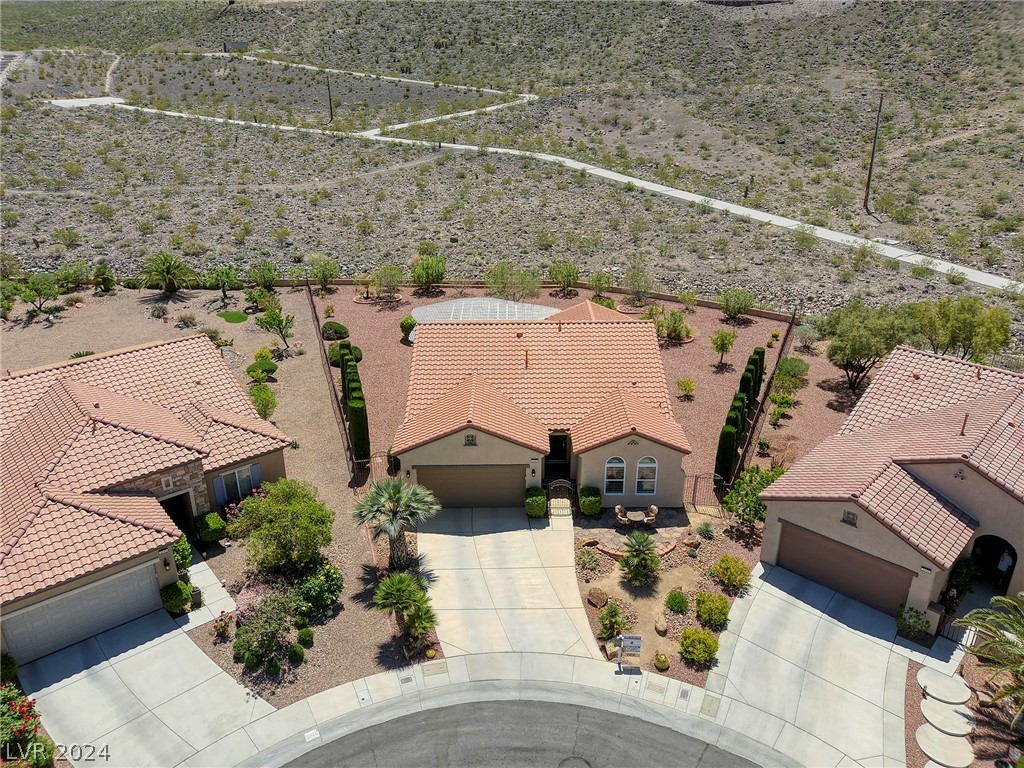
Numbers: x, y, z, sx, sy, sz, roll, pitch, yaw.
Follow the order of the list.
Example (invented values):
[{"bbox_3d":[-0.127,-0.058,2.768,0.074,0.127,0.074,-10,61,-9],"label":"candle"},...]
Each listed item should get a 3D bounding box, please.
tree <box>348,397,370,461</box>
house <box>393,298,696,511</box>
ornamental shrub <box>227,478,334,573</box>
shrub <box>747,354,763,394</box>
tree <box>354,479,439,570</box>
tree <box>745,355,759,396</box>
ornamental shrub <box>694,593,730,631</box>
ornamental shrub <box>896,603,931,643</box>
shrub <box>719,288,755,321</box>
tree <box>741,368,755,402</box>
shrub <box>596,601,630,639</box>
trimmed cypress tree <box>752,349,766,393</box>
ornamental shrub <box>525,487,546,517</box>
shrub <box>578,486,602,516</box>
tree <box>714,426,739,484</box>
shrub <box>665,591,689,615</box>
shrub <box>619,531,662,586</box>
[{"bbox_3d":[-7.581,2.363,38.469,0.820,3.000,0.820,0,23,0],"label":"tree"},{"bbox_3d":[1.229,-0.526,41.343,12.874,5.854,17.823,0,24,0],"label":"house"},{"bbox_3d":[-9.404,5.720,31.391,4.200,3.150,4.200,0,23,0],"label":"ornamental shrub"},{"bbox_3d":[13.864,-0.114,44.408,0.730,2.950,0.730,0,22,0],"label":"shrub"},{"bbox_3d":[-4.542,5.620,30.049,3.300,3.600,3.300,0,22,0],"label":"tree"},{"bbox_3d":[13.830,-0.250,44.400,0.680,2.850,0.680,0,23,0],"label":"tree"},{"bbox_3d":[7.321,8.254,27.986,1.240,1.170,1.240,0,24,0],"label":"ornamental shrub"},{"bbox_3d":[14.405,8.520,27.572,1.034,1.179,1.034,0,24,0],"label":"ornamental shrub"},{"bbox_3d":[17.212,-6.147,58.770,2.620,2.150,2.620,0,24,0],"label":"shrub"},{"bbox_3d":[13.169,0.458,42.994,0.730,2.950,0.730,0,22,0],"label":"tree"},{"bbox_3d":[3.626,8.482,27.505,1.120,1.200,1.120,0,24,0],"label":"shrub"},{"bbox_3d":[14.520,-0.720,45.550,0.680,2.850,0.680,0,23,0],"label":"trimmed cypress tree"},{"bbox_3d":[1.067,5.245,33.937,0.940,1.050,0.920,0,22,0],"label":"ornamental shrub"},{"bbox_3d":[3.487,5.225,33.956,0.930,1.050,0.900,0,22,0],"label":"shrub"},{"bbox_3d":[9.845,3.429,35.558,0.870,3.220,0.870,0,24,0],"label":"tree"},{"bbox_3d":[6.161,8.149,28.681,0.860,0.740,0.860,0,24,0],"label":"shrub"},{"bbox_3d":[4.909,6.724,29.644,1.600,2.150,1.600,0,23,0],"label":"shrub"}]

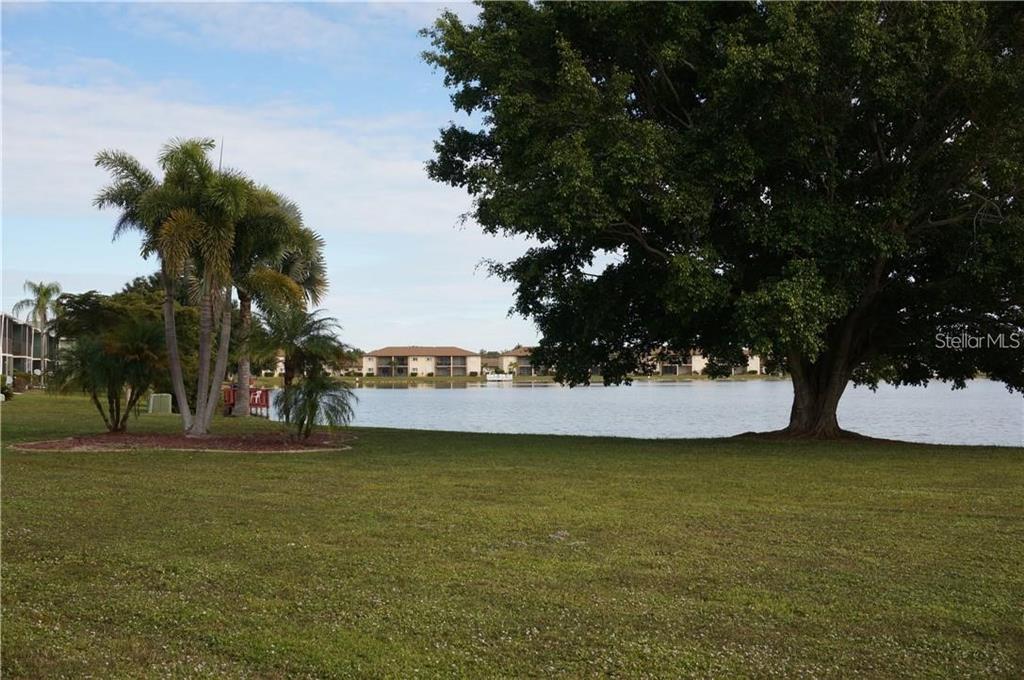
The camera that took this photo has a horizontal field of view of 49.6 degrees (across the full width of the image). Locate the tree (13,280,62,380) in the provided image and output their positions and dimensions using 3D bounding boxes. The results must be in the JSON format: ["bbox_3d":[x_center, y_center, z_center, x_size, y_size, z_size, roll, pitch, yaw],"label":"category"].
[{"bbox_3d":[-43.166,-0.559,101.131,4.600,9.600,4.600,0,-2,0],"label":"tree"}]

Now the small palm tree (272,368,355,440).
[{"bbox_3d":[-4.688,1.506,26.122,1.950,1.620,1.900,0,-2,0],"label":"small palm tree"}]

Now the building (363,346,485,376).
[{"bbox_3d":[-23.508,5.715,291.107,30.200,7.800,13.000,0,-2,-7],"label":"building"}]

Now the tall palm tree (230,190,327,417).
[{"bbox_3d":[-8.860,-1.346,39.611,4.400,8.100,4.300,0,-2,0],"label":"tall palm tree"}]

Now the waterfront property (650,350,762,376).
[{"bbox_3d":[52.126,5.927,300.105,30.000,7.700,13.000,0,-2,5],"label":"waterfront property"}]

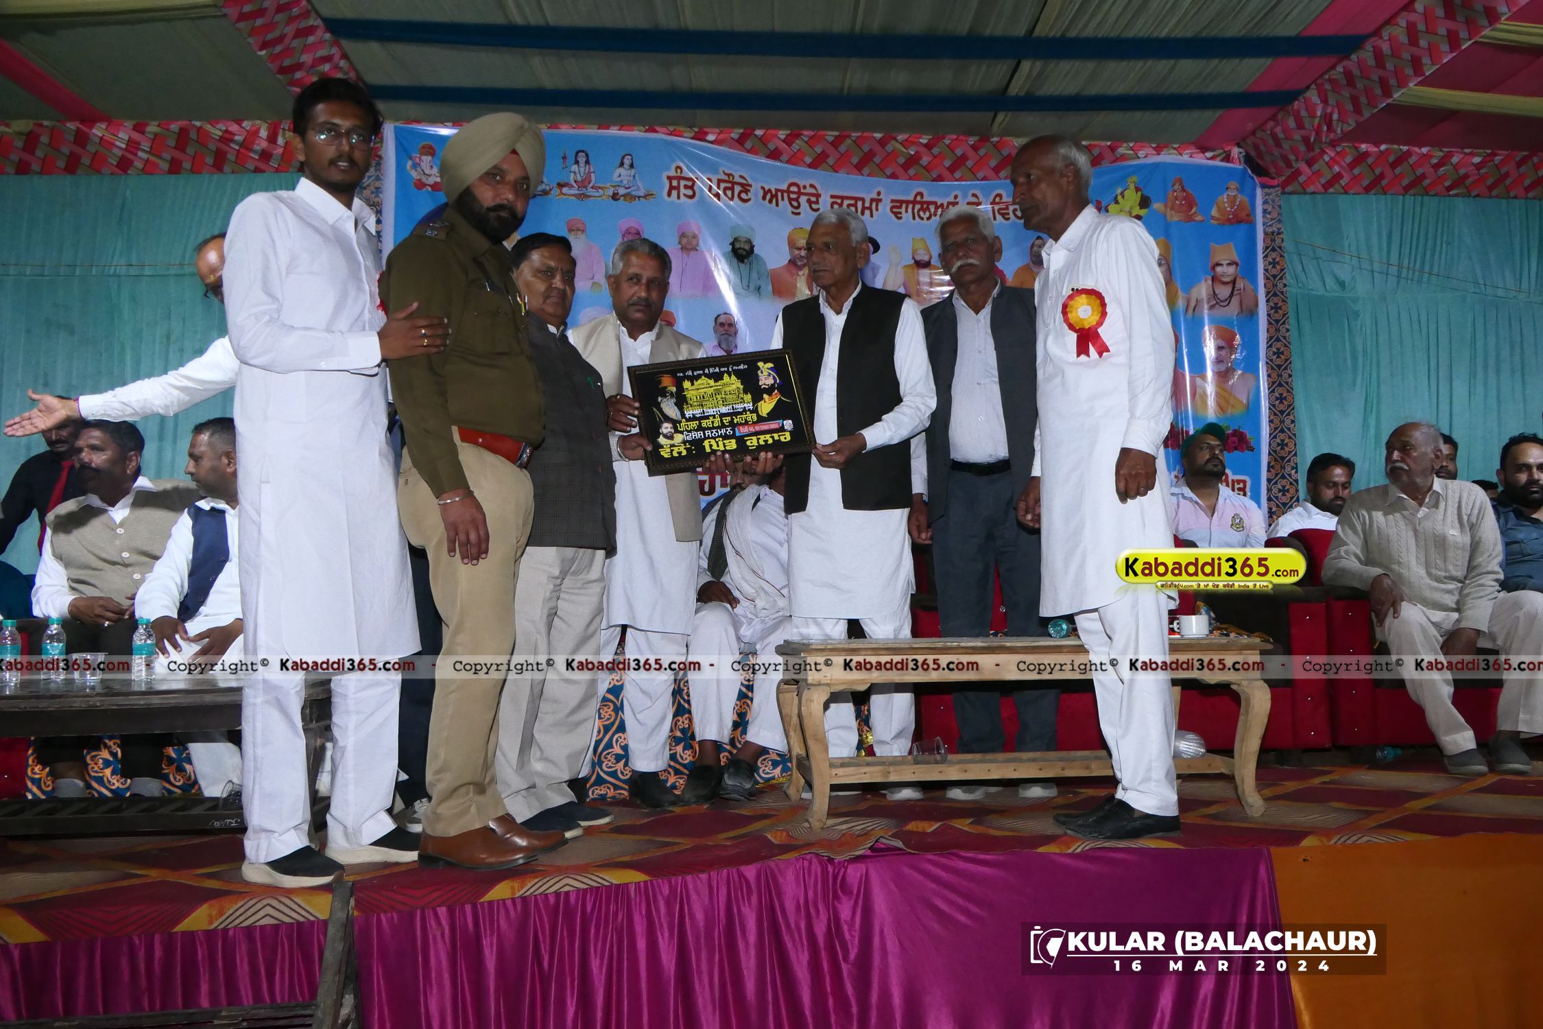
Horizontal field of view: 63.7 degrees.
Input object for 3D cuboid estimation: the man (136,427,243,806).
[{"bbox_3d":[-1.660,0.254,3.820,0.570,1.160,0.800,0,-3,-14],"label":"man"}]

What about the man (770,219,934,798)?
[{"bbox_3d":[0.210,-0.055,3.630,0.570,1.730,0.460,-2,-3,24],"label":"man"}]

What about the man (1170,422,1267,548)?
[{"bbox_3d":[1.940,0.265,5.350,0.560,1.350,0.800,0,-3,6],"label":"man"}]

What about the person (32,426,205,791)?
[{"bbox_3d":[-2.030,0.256,3.900,0.580,1.170,0.850,1,-3,-19],"label":"person"}]

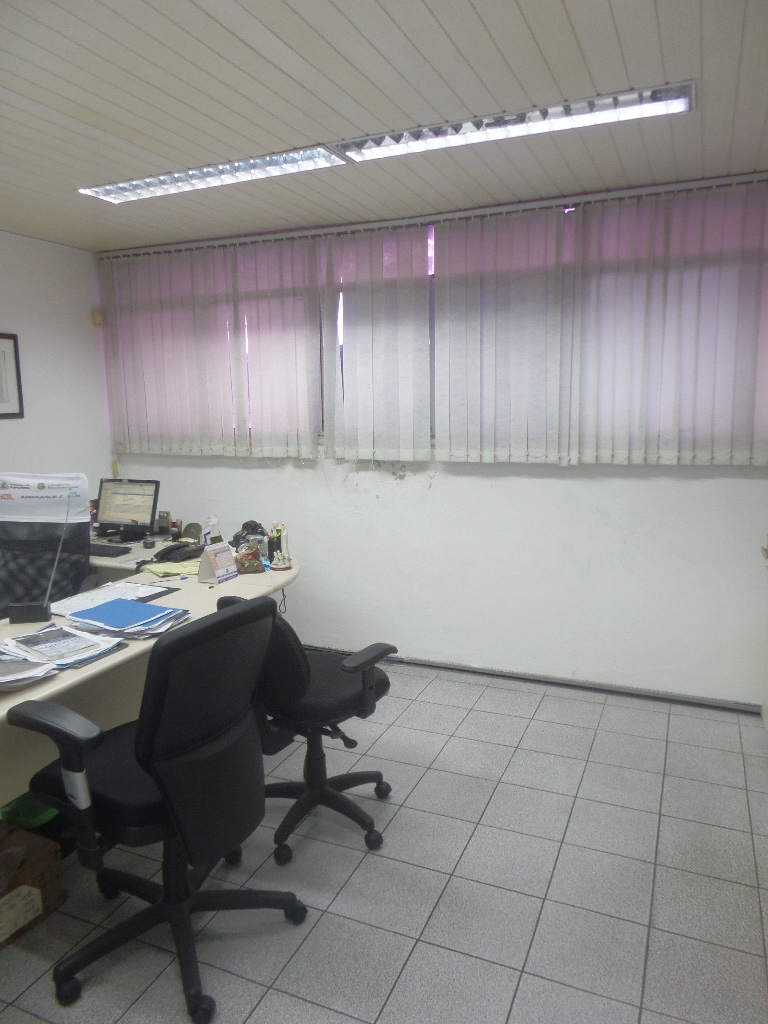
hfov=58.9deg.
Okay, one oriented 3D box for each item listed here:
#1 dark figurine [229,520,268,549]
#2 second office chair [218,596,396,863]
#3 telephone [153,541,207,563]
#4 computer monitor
[{"bbox_3d":[-0.734,0.148,3.692,0.205,0.175,0.130,-3,8,-11],"label":"dark figurine"},{"bbox_3d":[-0.250,0.734,2.531,0.600,0.884,0.585,-8,10,-37],"label":"second office chair"},{"bbox_3d":[-1.155,0.214,3.880,0.190,0.095,0.210,3,10,29],"label":"telephone"},{"bbox_3d":[-1.702,-0.010,4.506,0.500,0.390,0.190,2,9,24],"label":"computer monitor"}]

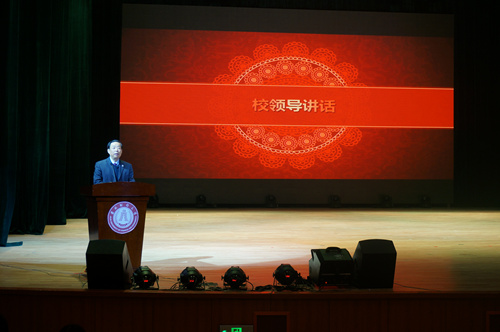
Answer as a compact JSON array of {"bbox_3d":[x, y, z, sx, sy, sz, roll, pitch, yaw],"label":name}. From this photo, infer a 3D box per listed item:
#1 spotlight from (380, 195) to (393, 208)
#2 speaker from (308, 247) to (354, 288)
[{"bbox_3d":[4.180,1.090,20.800,0.350,0.430,0.330,0,0,6],"label":"spotlight"},{"bbox_3d":[0.960,1.175,7.950,0.410,0.390,0.450,0,0,-10],"label":"speaker"}]

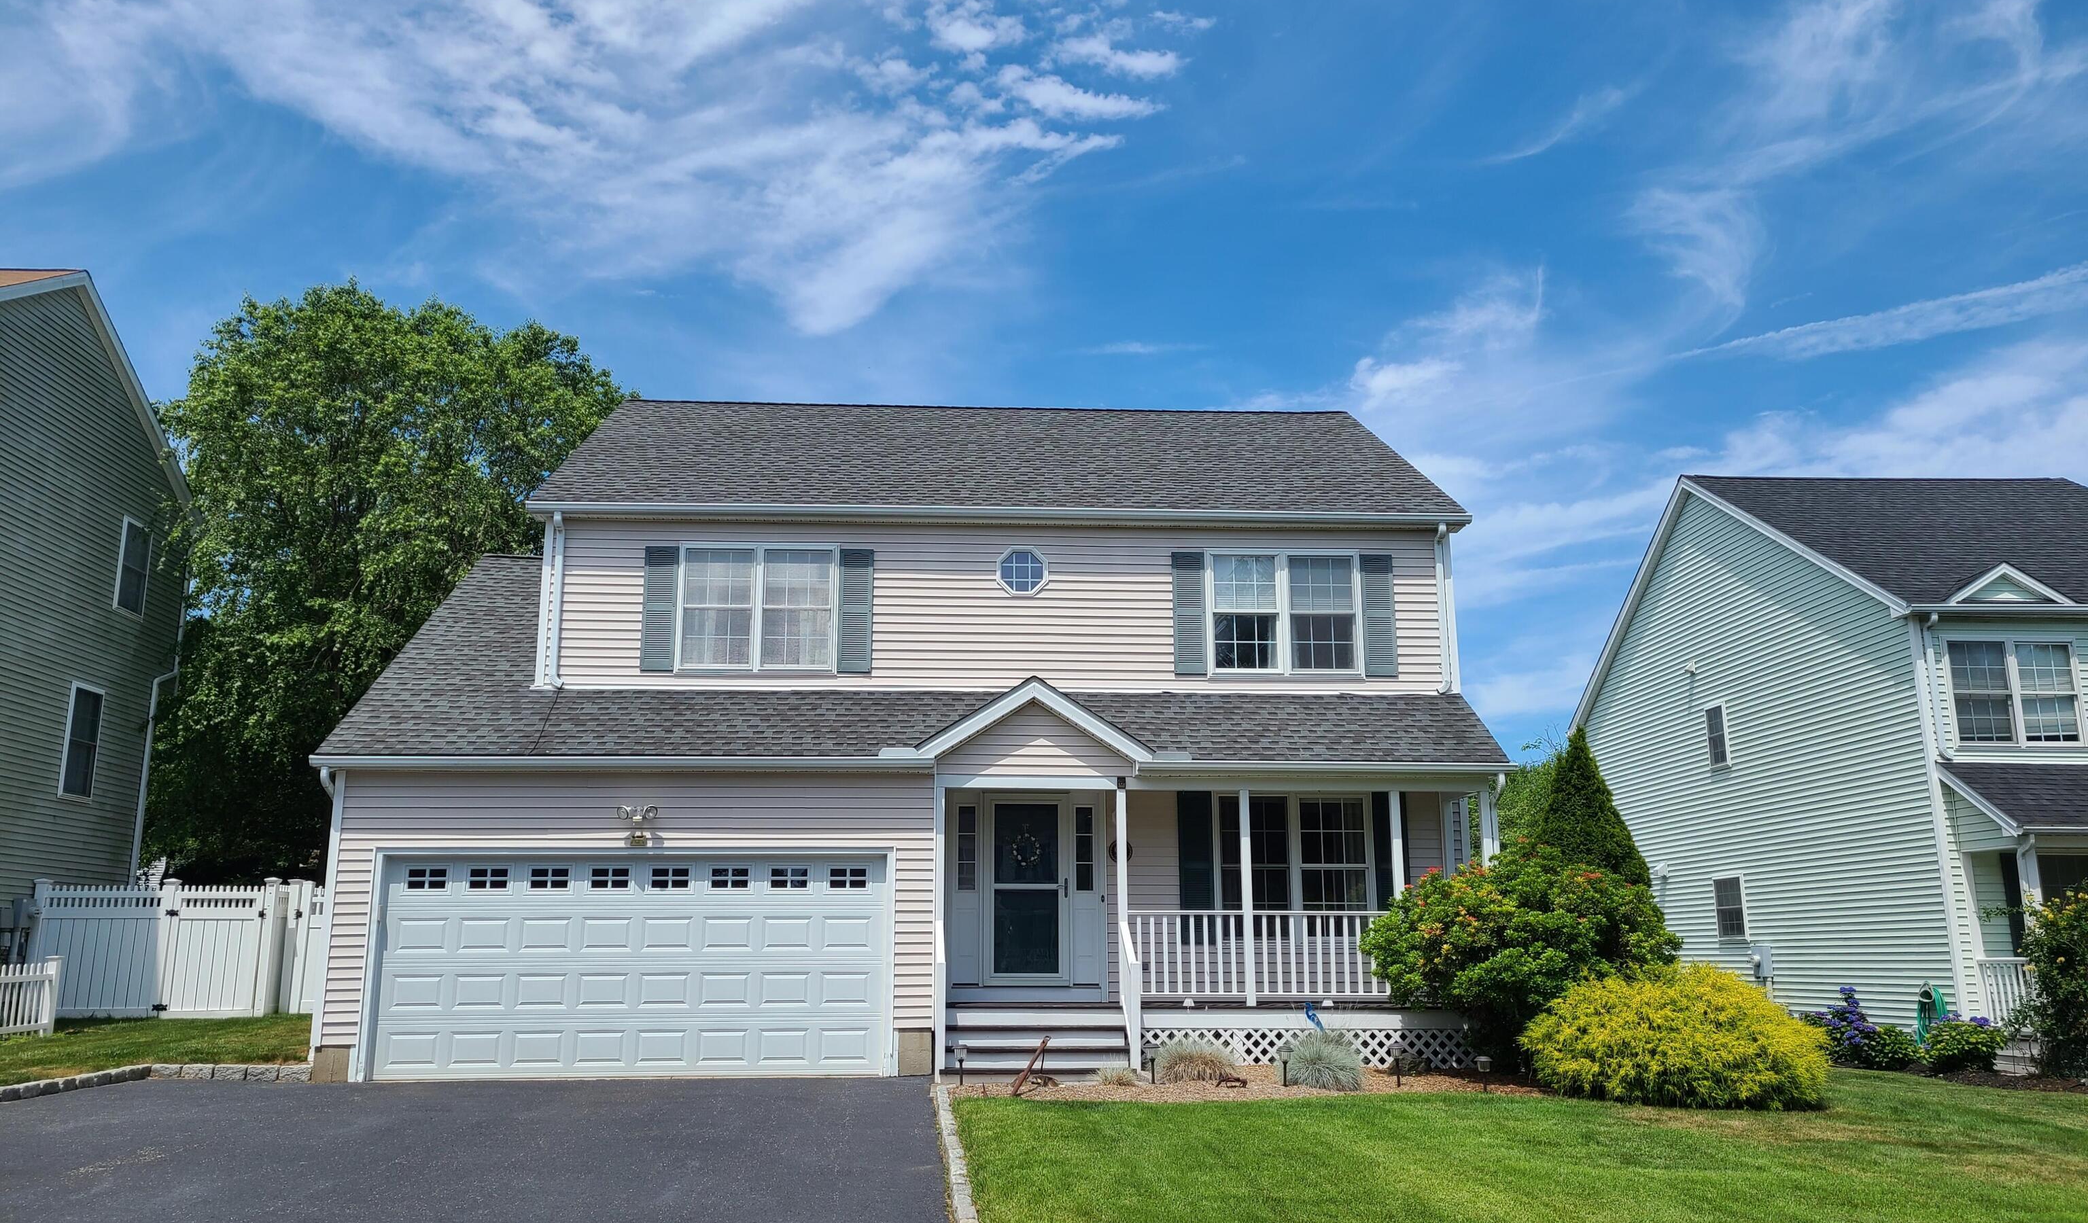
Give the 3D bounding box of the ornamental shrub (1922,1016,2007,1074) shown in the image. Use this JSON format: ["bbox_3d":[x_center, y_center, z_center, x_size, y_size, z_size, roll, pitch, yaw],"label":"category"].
[{"bbox_3d":[10.831,5.119,18.444,0.920,0.680,0.900,1,-13,-4],"label":"ornamental shrub"}]

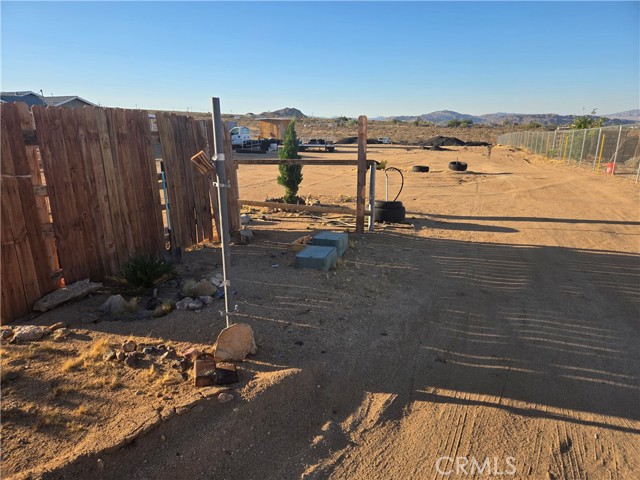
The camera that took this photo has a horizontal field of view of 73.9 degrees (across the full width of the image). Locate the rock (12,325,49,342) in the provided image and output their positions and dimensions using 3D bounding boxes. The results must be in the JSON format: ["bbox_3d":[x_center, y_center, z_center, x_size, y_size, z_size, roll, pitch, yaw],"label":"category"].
[{"bbox_3d":[-2.365,0.747,3.472,0.270,0.100,0.170,-6,16,-19],"label":"rock"}]

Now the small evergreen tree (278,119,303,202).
[{"bbox_3d":[-0.709,-1.787,9.870,0.530,1.880,0.530,0,15,0],"label":"small evergreen tree"}]

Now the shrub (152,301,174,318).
[{"bbox_3d":[-1.461,0.654,3.970,0.210,0.140,0.190,0,15,0],"label":"shrub"}]

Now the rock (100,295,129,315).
[{"bbox_3d":[-1.943,0.607,4.030,0.250,0.170,0.210,0,15,0],"label":"rock"}]

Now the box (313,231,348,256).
[{"bbox_3d":[0.155,0.052,5.850,0.400,0.190,0.410,4,16,13],"label":"box"}]

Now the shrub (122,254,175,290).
[{"bbox_3d":[-1.916,0.357,4.750,0.620,0.370,0.560,0,15,0],"label":"shrub"}]

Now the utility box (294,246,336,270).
[{"bbox_3d":[-0.036,0.223,5.300,0.390,0.150,0.440,4,16,13],"label":"utility box"}]

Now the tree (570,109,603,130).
[{"bbox_3d":[13.085,-5.008,20.803,1.500,2.500,1.500,7,17,26],"label":"tree"}]

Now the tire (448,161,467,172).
[{"bbox_3d":[5.147,-2.724,15.800,0.680,0.230,0.680,0,15,0],"label":"tire"}]

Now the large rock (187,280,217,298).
[{"bbox_3d":[-1.216,0.491,4.345,0.280,0.130,0.220,-5,16,-15],"label":"large rock"}]

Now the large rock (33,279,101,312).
[{"bbox_3d":[-2.518,0.530,4.258,0.220,0.120,0.650,6,16,22],"label":"large rock"}]

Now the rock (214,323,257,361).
[{"bbox_3d":[-0.629,0.741,3.127,0.290,0.260,0.130,-3,15,-9],"label":"rock"}]

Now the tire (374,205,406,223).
[{"bbox_3d":[1.265,-0.474,7.850,0.630,0.260,0.630,0,15,0],"label":"tire"}]

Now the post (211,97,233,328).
[{"bbox_3d":[-0.777,-0.138,3.358,0.060,1.900,0.060,0,15,0],"label":"post"}]

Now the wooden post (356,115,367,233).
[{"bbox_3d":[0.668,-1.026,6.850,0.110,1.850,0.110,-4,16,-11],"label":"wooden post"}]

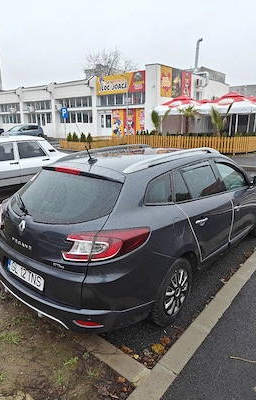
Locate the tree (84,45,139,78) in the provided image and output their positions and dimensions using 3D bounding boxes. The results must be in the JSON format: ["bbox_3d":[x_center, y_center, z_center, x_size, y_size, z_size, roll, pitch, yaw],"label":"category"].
[{"bbox_3d":[-2.655,-17.782,46.070,9.350,13.840,9.350,0,14,0],"label":"tree"}]

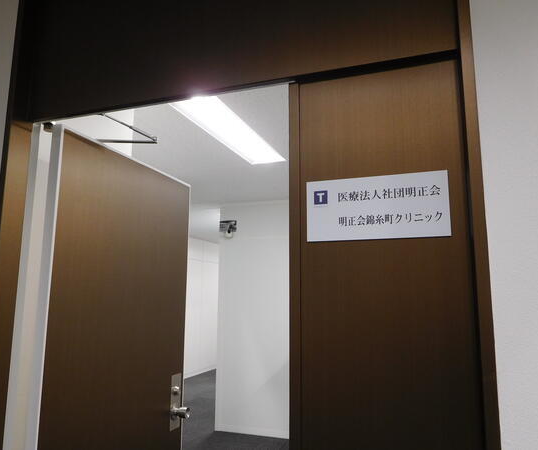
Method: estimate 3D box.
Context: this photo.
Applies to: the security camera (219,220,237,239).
[{"bbox_3d":[-0.476,0.057,5.142,0.164,0.192,0.170,-1,-9,8],"label":"security camera"}]

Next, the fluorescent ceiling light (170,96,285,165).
[{"bbox_3d":[-0.221,-0.626,3.013,0.303,0.070,1.290,-3,-10,20],"label":"fluorescent ceiling light"}]

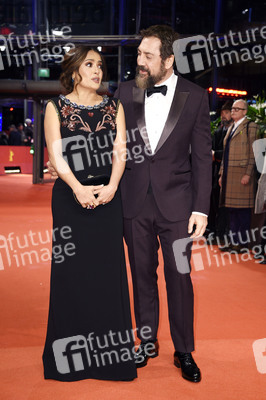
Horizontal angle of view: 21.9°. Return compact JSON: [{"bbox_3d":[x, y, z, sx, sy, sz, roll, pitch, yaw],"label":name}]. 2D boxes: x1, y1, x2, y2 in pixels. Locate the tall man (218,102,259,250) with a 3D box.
[{"bbox_3d":[1.218,-0.317,7.949,0.380,1.740,0.540,-3,6,-38],"label":"tall man"}]

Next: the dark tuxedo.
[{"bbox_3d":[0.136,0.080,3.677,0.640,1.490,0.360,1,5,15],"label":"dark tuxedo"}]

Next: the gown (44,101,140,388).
[{"bbox_3d":[-0.227,0.171,3.634,0.490,1.435,0.390,-1,4,-8],"label":"gown"}]

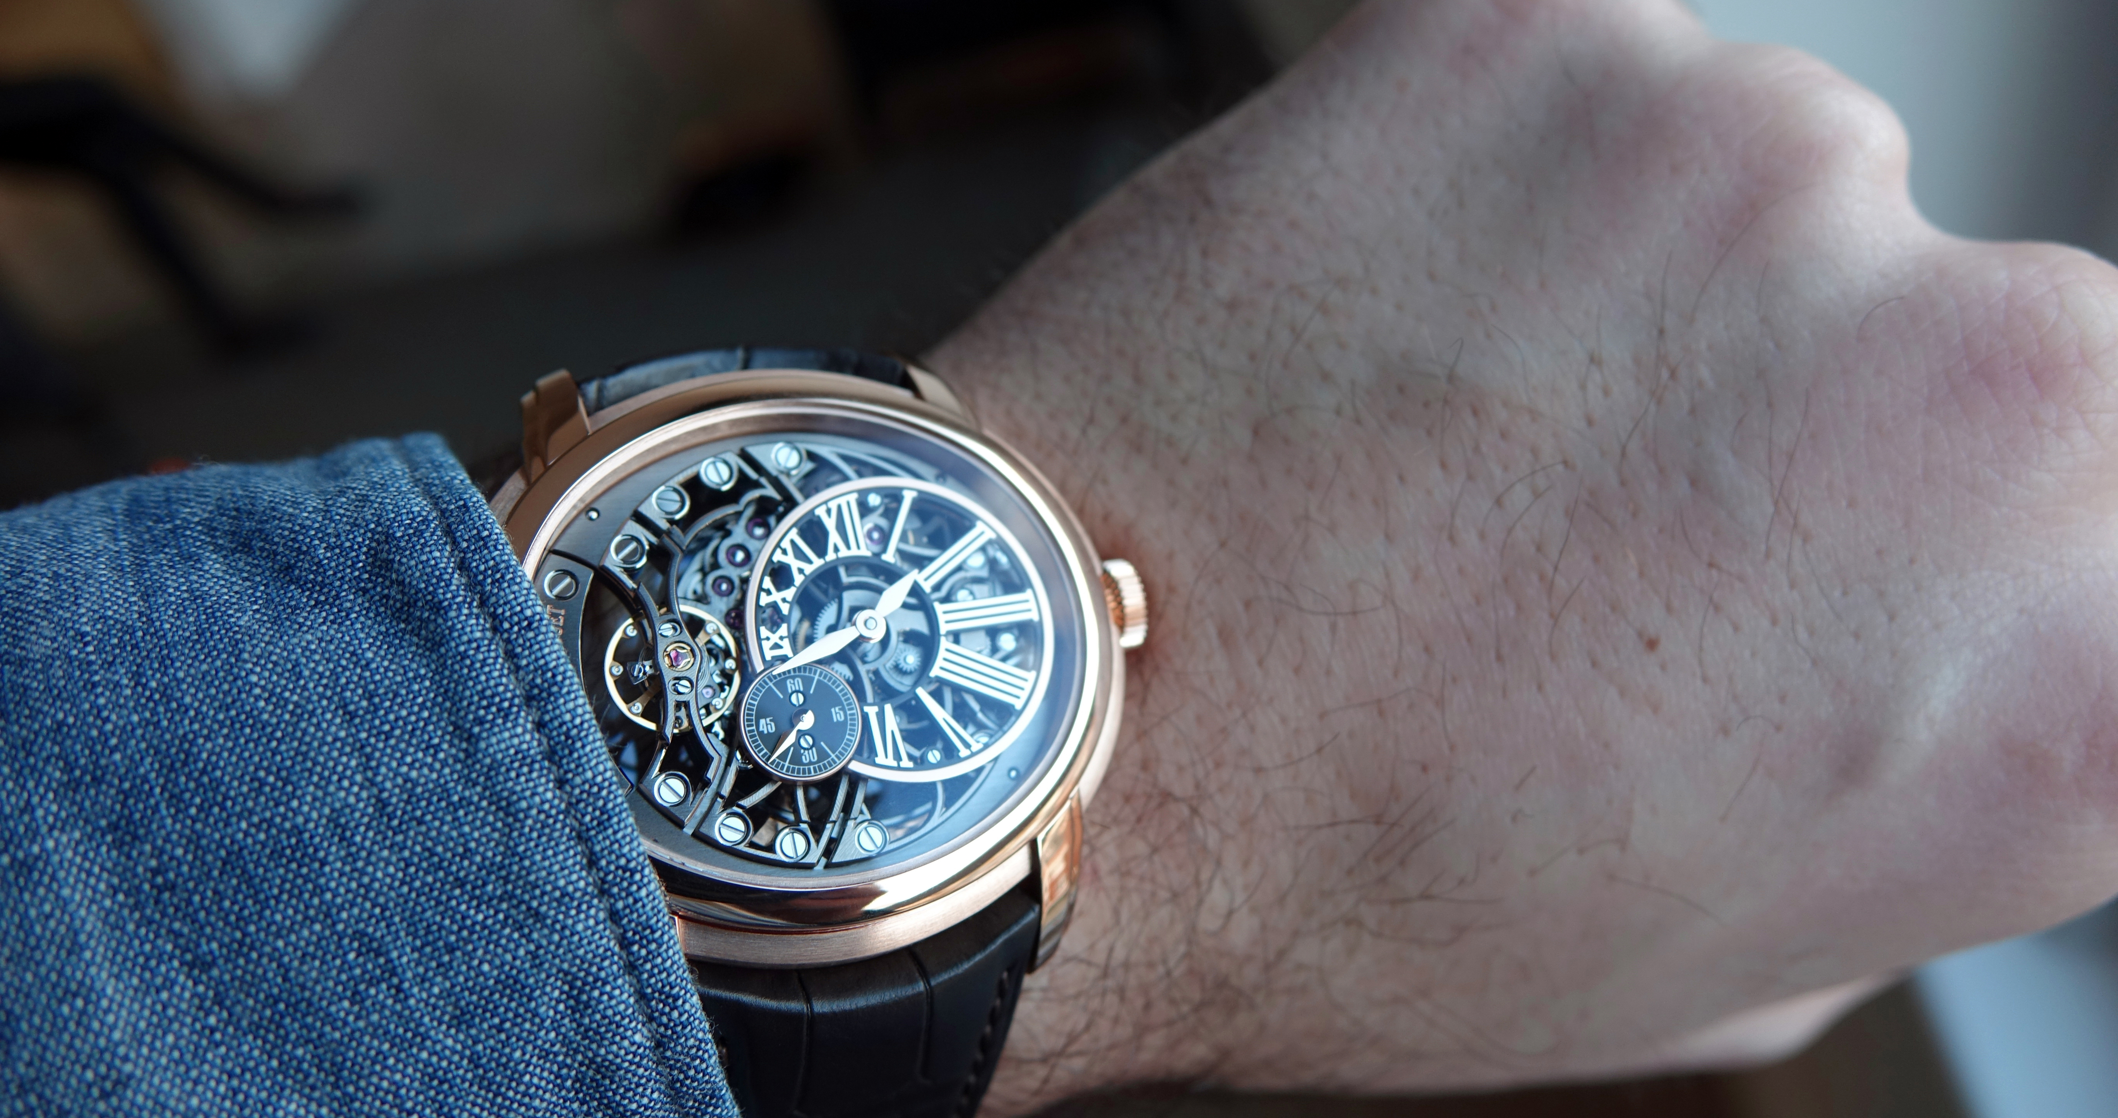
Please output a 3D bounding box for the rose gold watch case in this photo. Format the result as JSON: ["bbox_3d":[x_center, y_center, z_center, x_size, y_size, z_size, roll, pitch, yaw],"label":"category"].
[{"bbox_3d":[-0.018,0.007,0.098,0.047,0.050,0.013,-8,-17,-24],"label":"rose gold watch case"}]

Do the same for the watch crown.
[{"bbox_3d":[0.005,0.003,0.107,0.003,0.007,0.007,-8,-17,-24],"label":"watch crown"}]

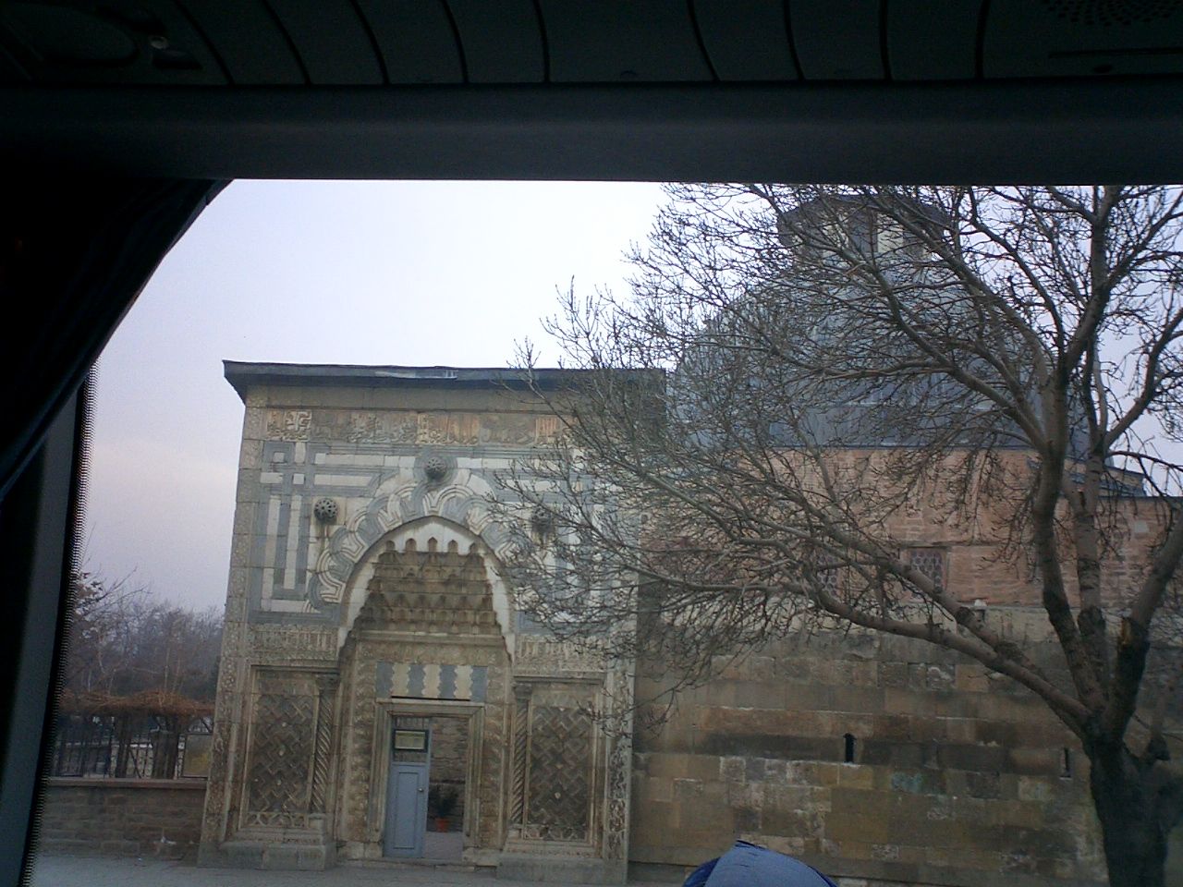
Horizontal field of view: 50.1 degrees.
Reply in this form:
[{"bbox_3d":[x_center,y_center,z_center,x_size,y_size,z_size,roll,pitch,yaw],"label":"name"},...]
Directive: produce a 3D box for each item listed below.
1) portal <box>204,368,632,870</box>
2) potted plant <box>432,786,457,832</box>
[{"bbox_3d":[-2.845,3.144,23.019,7.480,8.860,1.700,1,-13,4],"label":"portal"},{"bbox_3d":[-3.202,7.916,27.384,0.600,0.952,0.600,1,-13,4],"label":"potted plant"}]

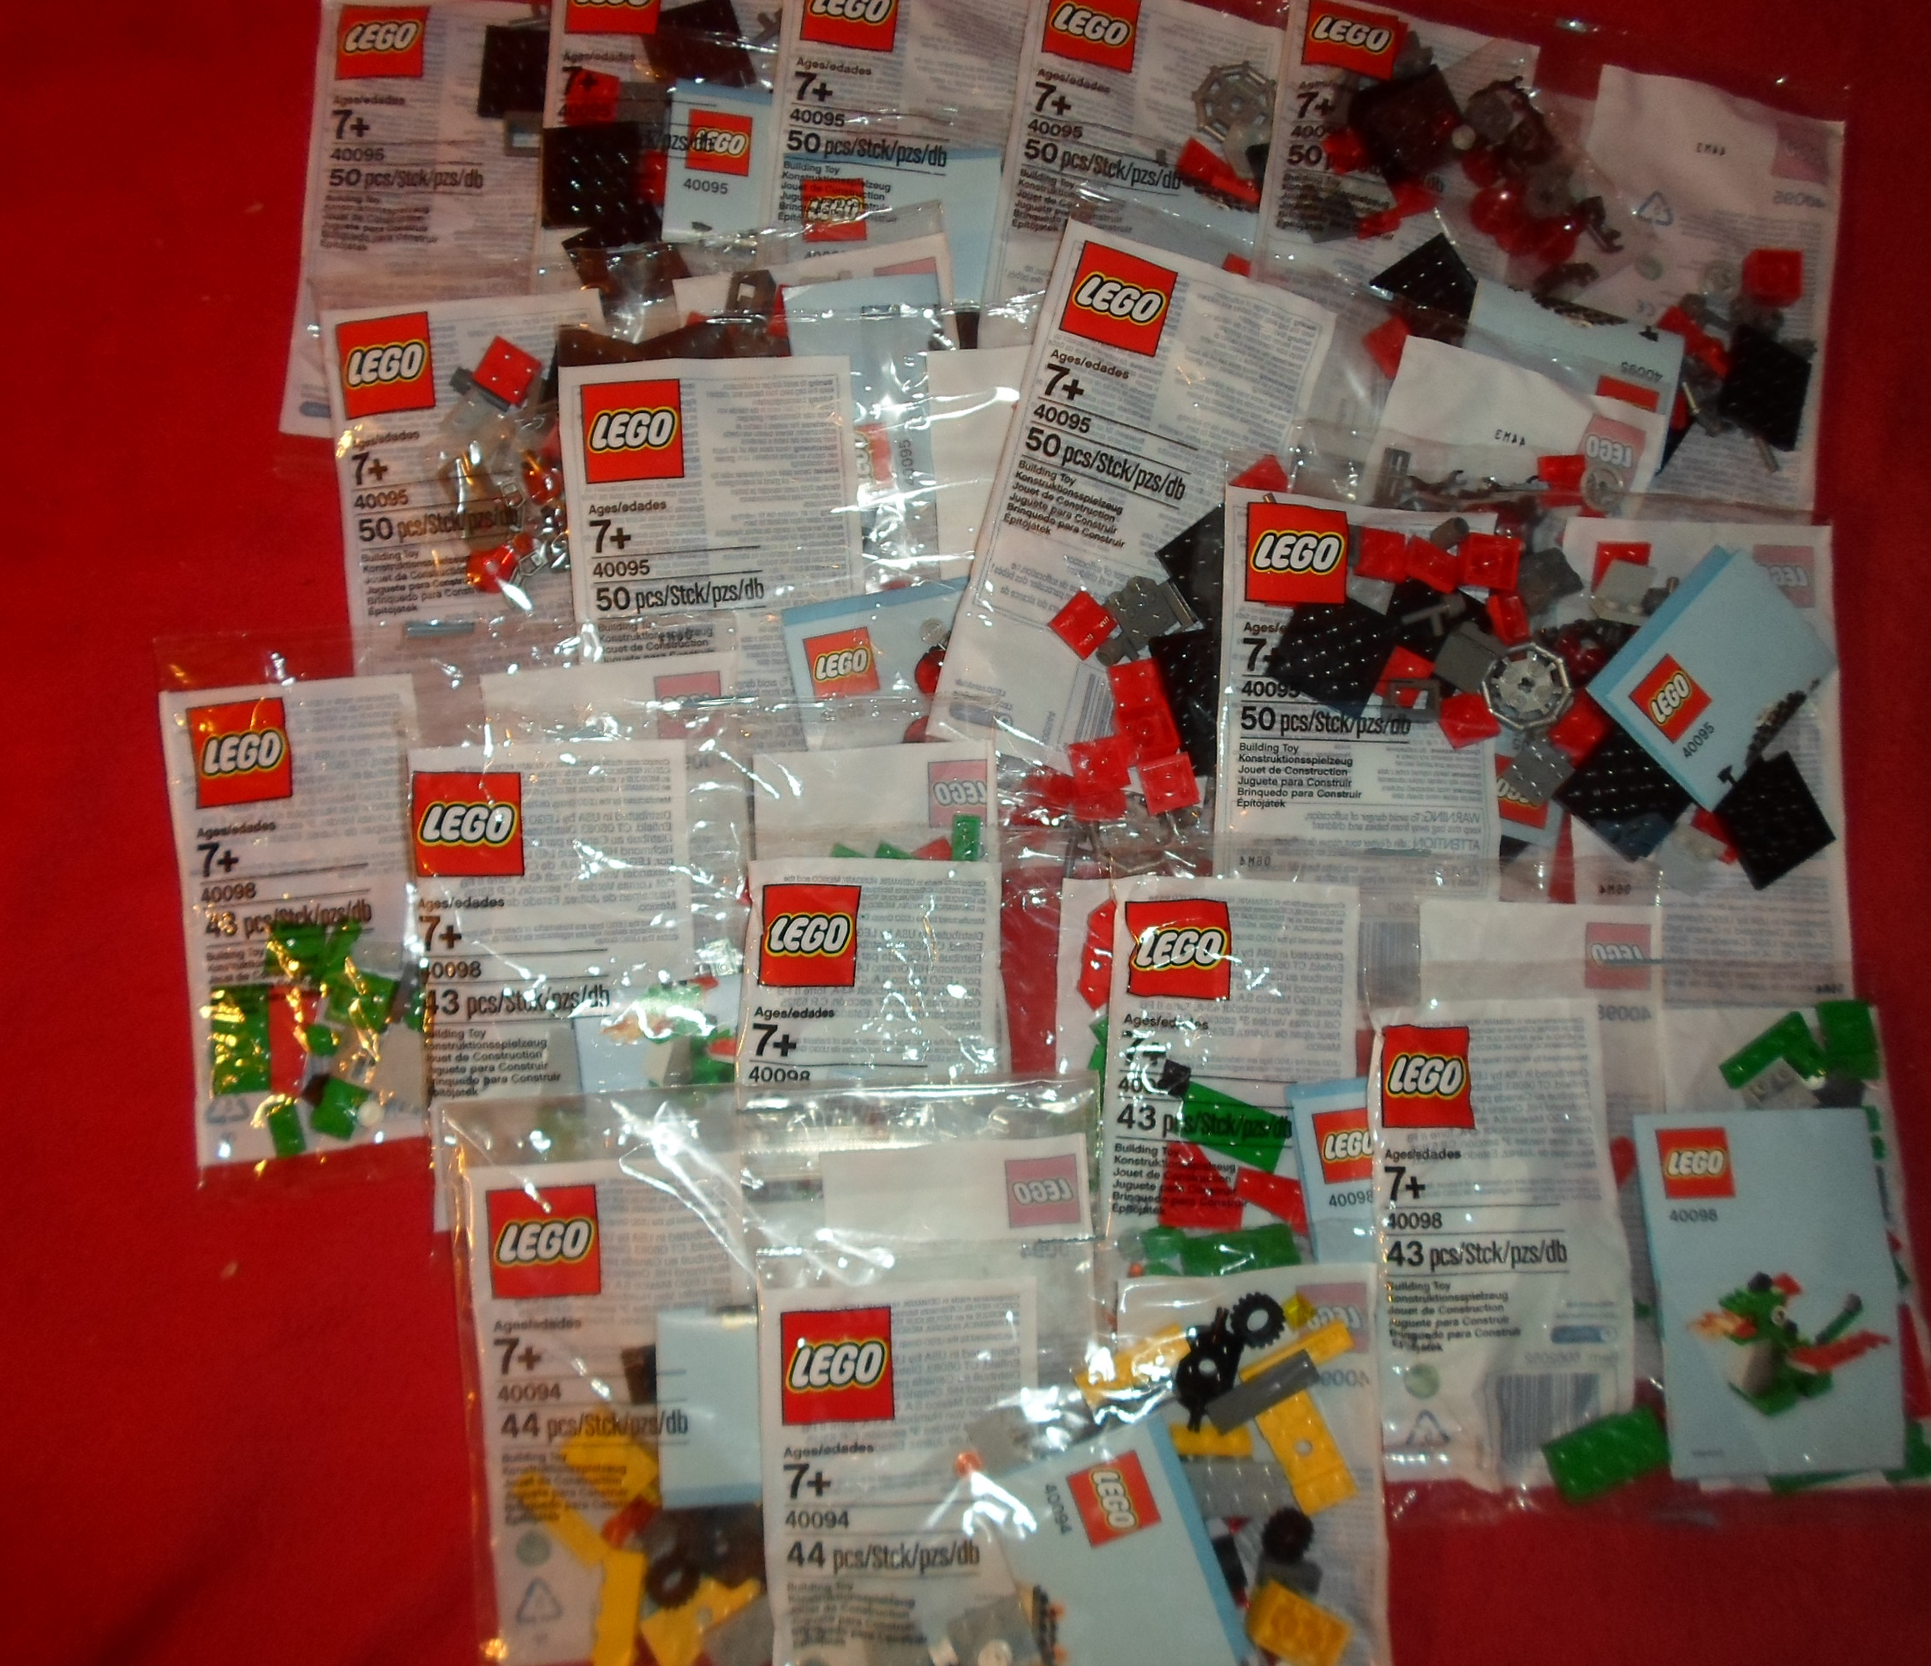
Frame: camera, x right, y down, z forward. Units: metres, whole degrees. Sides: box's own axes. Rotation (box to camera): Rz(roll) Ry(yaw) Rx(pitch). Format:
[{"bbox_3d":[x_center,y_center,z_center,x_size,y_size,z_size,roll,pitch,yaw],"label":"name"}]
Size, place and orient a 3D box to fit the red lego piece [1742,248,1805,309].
[{"bbox_3d":[0.271,-0.186,0.538,0.016,0.011,0.016,2,79,0],"label":"red lego piece"}]

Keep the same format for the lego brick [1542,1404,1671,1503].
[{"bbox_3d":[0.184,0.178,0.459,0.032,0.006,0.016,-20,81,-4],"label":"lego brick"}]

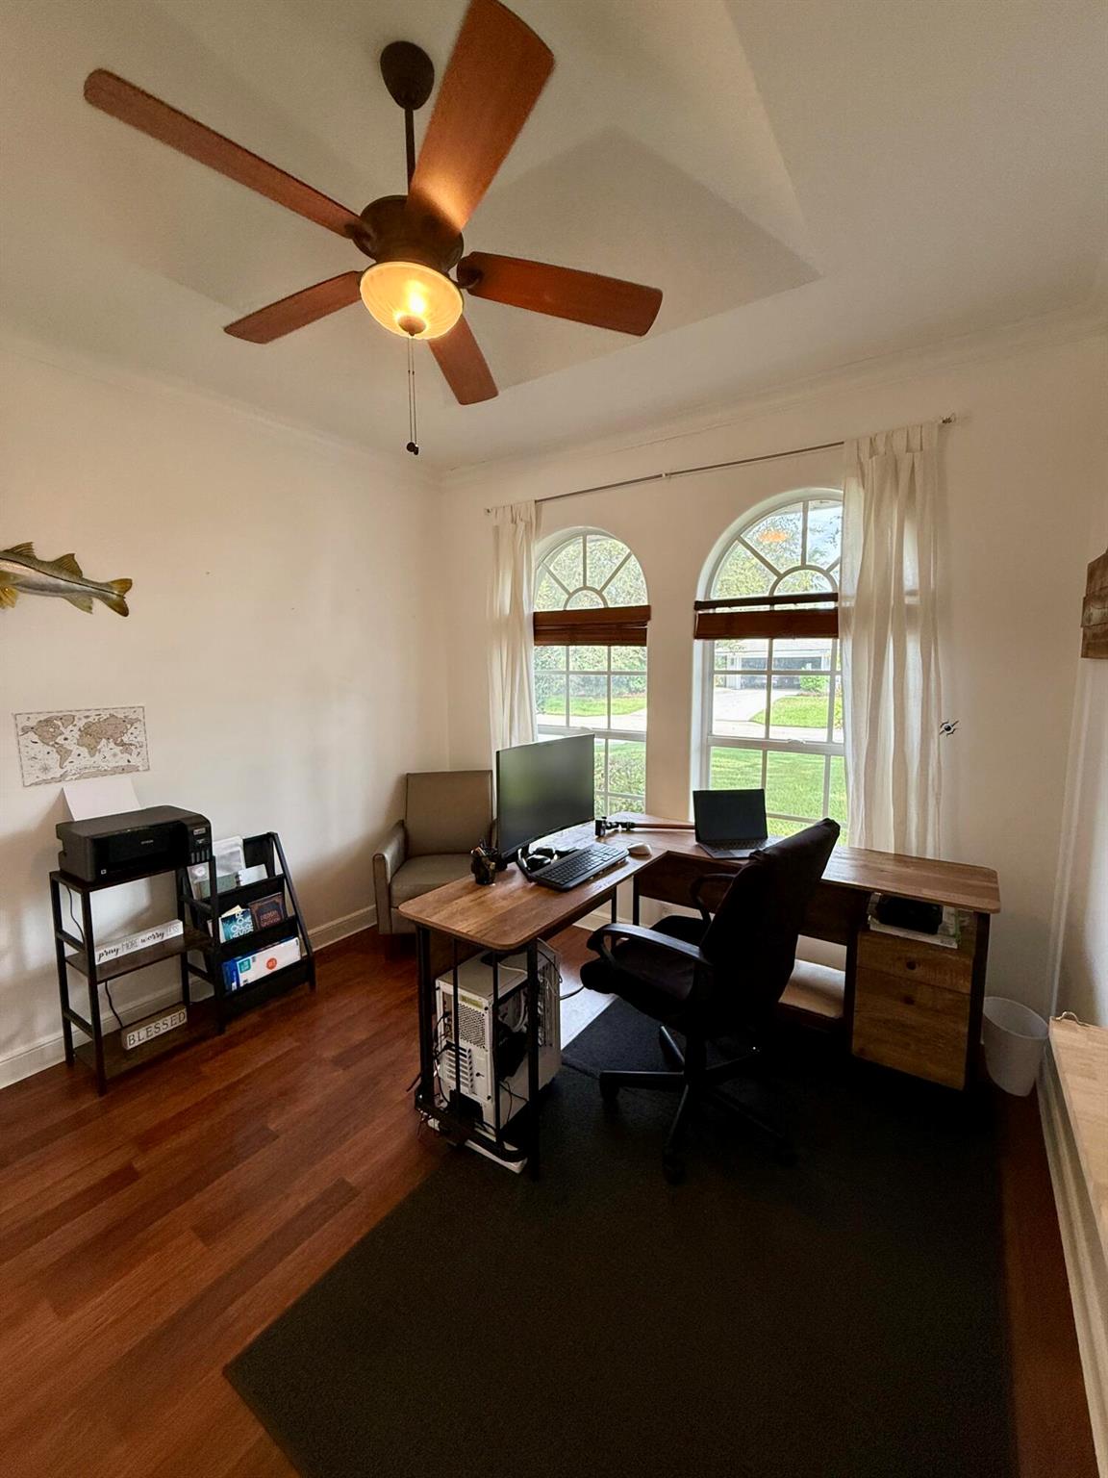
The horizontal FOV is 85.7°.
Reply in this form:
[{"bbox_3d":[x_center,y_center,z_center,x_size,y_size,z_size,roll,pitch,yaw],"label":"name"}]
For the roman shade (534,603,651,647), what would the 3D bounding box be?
[{"bbox_3d":[0.136,-0.602,3.258,0.880,0.195,0.060,5,8,34],"label":"roman shade"}]

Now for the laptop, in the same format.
[{"bbox_3d":[0.759,0.344,2.427,0.313,0.217,0.271,0,7,-5],"label":"laptop"}]

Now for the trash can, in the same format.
[{"bbox_3d":[1.651,1.117,2.157,0.180,0.244,0.265,2,7,16],"label":"trash can"}]

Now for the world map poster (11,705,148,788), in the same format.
[{"bbox_3d":[-1.753,0.020,2.251,0.010,0.261,0.399,5,8,34],"label":"world map poster"}]

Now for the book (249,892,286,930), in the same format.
[{"bbox_3d":[-1.269,0.816,2.676,0.022,0.205,0.140,-18,-5,34],"label":"book"}]

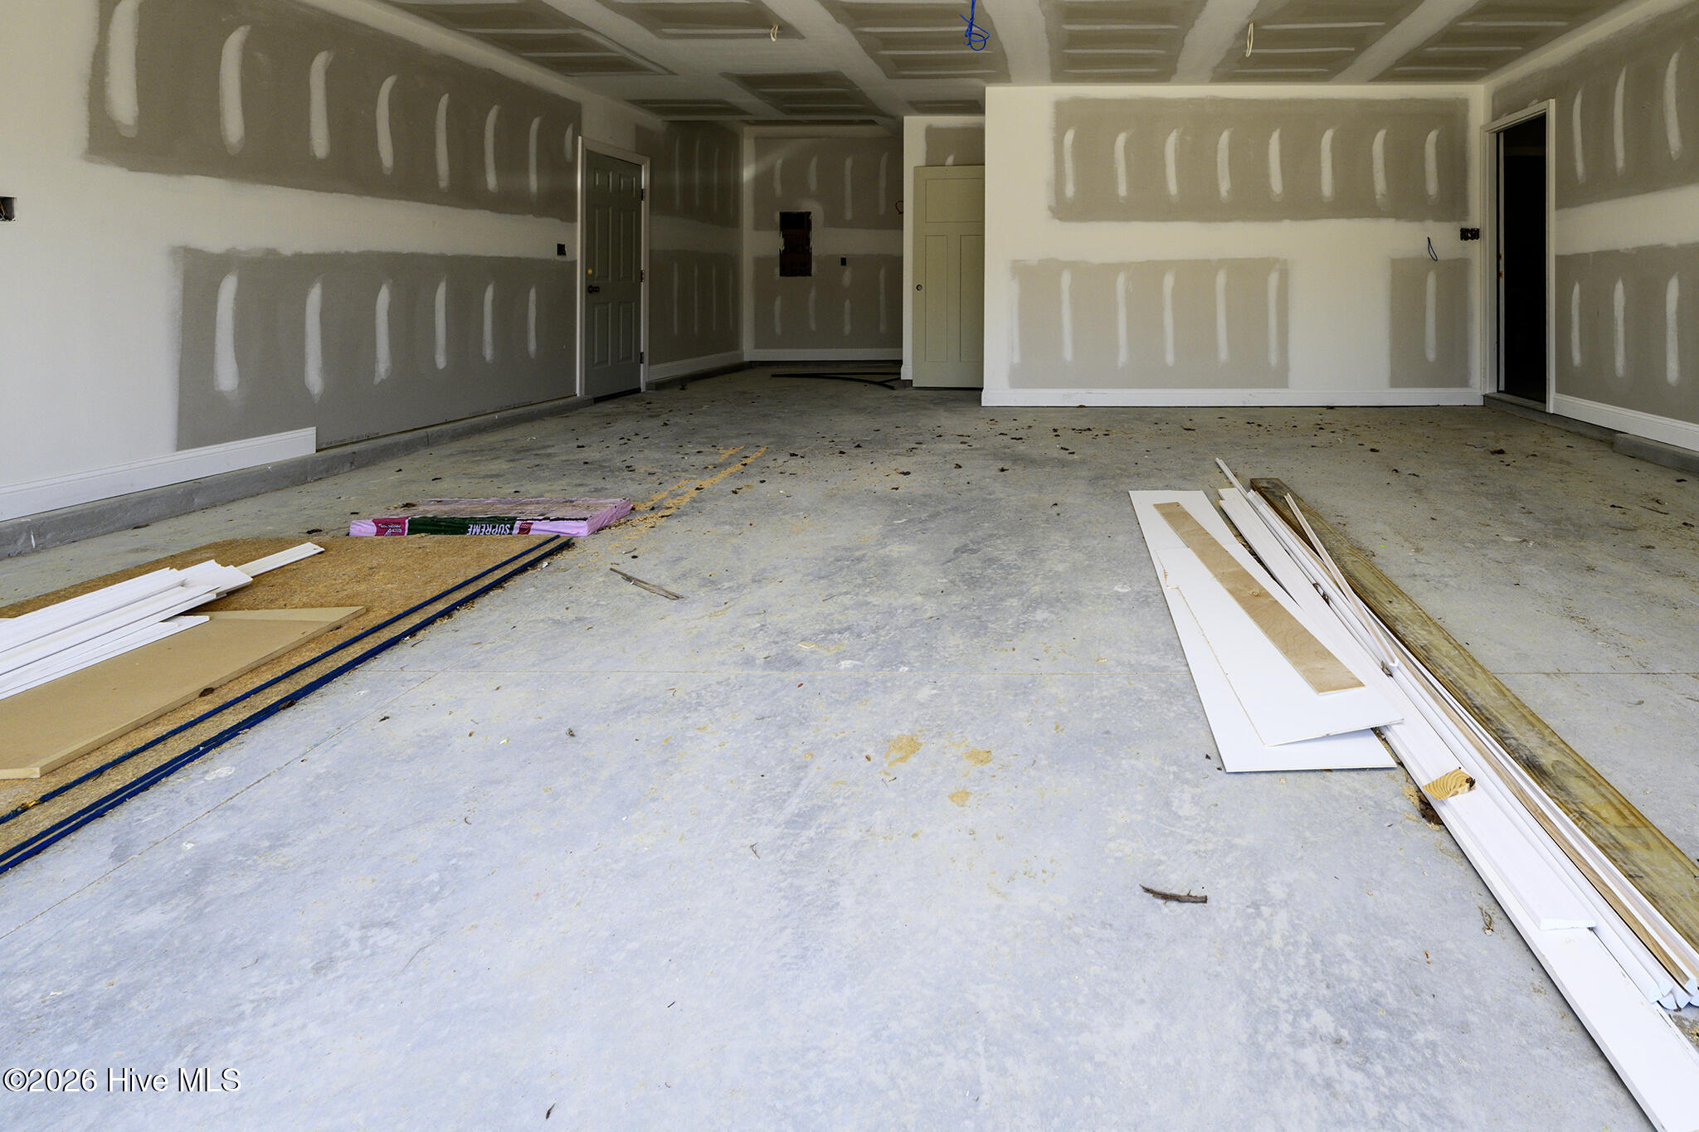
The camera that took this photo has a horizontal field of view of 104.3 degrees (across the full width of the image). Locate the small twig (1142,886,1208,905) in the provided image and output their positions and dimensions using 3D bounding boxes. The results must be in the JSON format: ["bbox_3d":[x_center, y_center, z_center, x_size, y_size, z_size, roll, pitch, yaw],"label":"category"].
[{"bbox_3d":[0.552,0.558,1.120,0.109,0.013,0.023,4,14,14],"label":"small twig"}]

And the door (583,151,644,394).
[{"bbox_3d":[-2.110,-2.619,5.950,0.050,2.030,0.830,4,15,16],"label":"door"}]

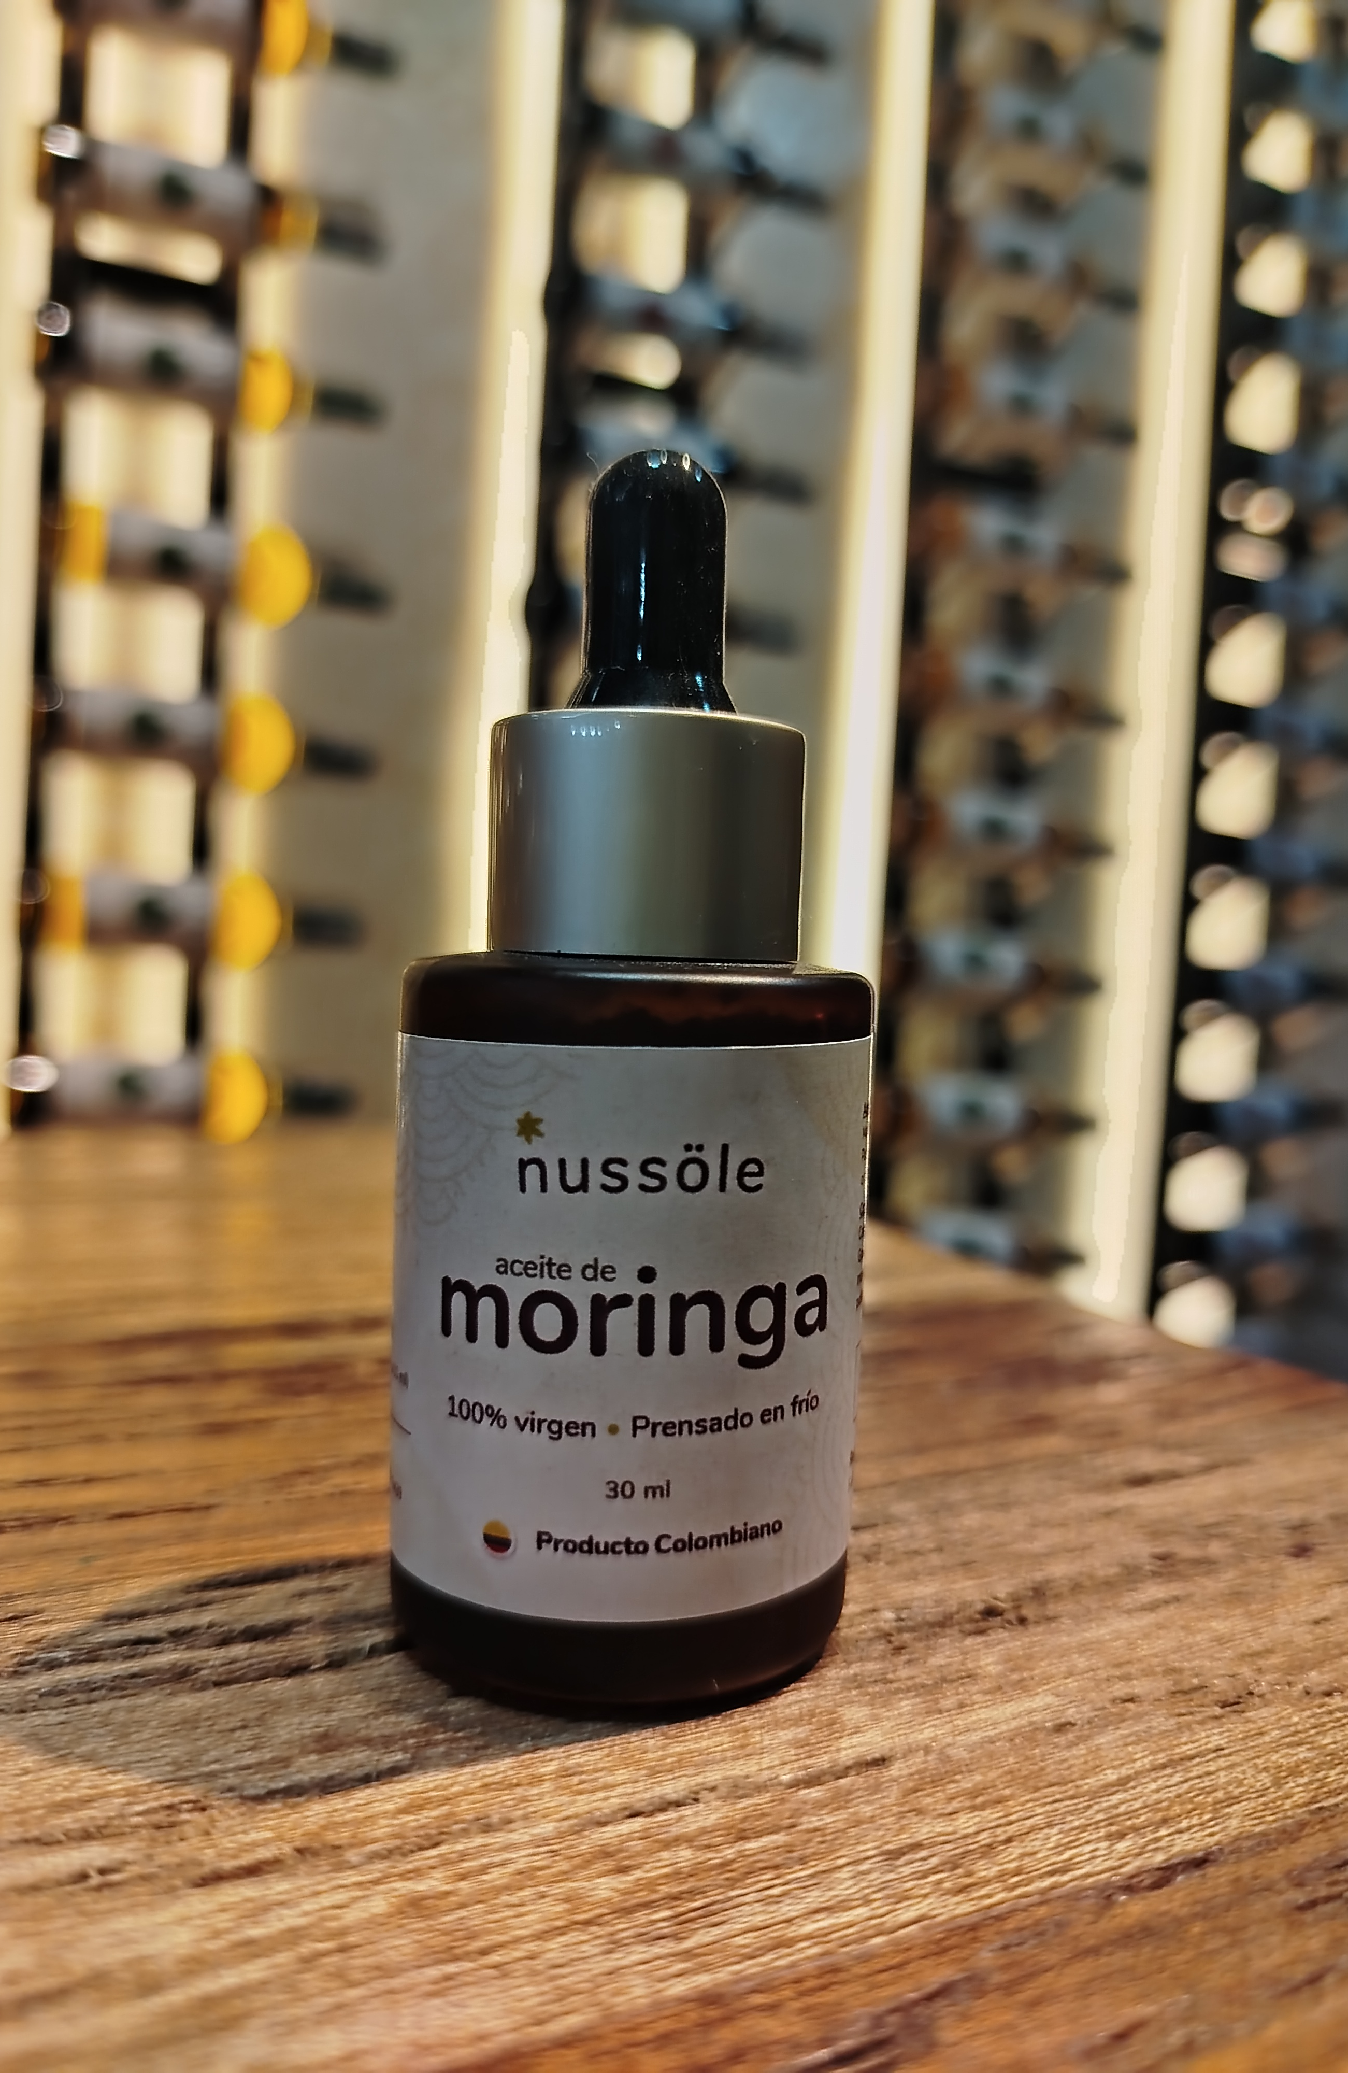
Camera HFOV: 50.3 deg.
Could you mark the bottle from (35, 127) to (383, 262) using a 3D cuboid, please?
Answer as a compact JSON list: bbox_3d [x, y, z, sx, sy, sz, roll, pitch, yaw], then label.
[{"bbox_3d":[-0.416,-0.754,1.303,0.300,0.076,0.076,4,1,-21],"label":"bottle"}]

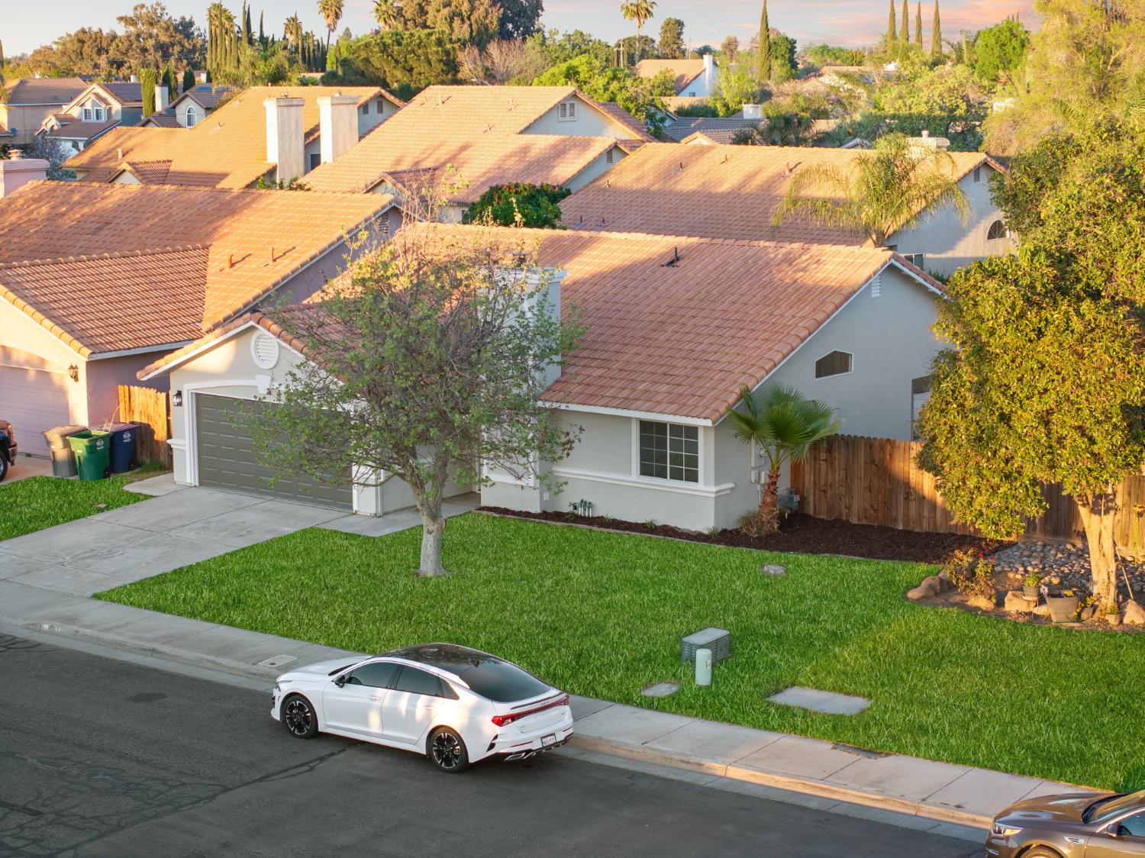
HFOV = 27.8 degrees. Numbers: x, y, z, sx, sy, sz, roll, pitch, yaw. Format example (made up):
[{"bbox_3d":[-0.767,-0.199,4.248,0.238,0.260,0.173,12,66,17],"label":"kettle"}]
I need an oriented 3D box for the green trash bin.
[{"bbox_3d":[-11.032,0.617,53.044,0.680,1.030,0.820,5,10,28],"label":"green trash bin"}]

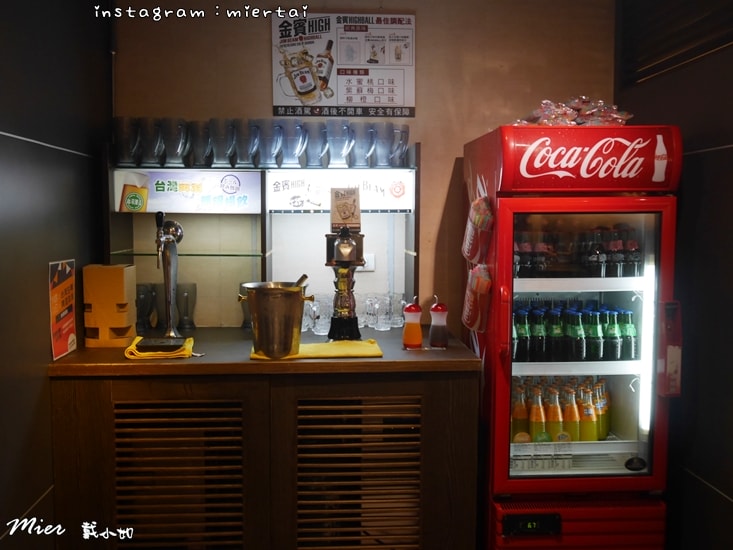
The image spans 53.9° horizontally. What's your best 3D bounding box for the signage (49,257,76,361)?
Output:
[{"bbox_3d":[-0.963,0.107,2.297,0.011,0.302,0.216,0,4,-5],"label":"signage"}]

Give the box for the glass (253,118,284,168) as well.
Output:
[{"bbox_3d":[-0.348,-0.476,2.626,0.085,0.176,0.115,-4,6,-43],"label":"glass"}]

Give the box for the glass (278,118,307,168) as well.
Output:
[{"bbox_3d":[-0.266,-0.476,2.630,0.085,0.176,0.115,-3,6,-41],"label":"glass"}]

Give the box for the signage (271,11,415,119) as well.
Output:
[{"bbox_3d":[-0.085,-0.828,2.840,0.563,0.403,0.013,0,4,-3],"label":"signage"}]

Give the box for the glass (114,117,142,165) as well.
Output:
[{"bbox_3d":[-0.852,-0.476,2.597,0.115,0.176,0.085,3,5,37],"label":"glass"}]

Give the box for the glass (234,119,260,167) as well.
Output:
[{"bbox_3d":[-0.431,-0.476,2.621,0.085,0.176,0.115,-4,6,-44],"label":"glass"}]

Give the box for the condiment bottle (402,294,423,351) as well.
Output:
[{"bbox_3d":[0.157,0.161,2.437,0.067,0.177,0.067,1,4,5],"label":"condiment bottle"}]

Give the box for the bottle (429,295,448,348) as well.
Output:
[{"bbox_3d":[0.252,0.158,2.474,0.064,0.176,0.064,0,4,0],"label":"bottle"}]

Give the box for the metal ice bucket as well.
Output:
[{"bbox_3d":[-0.292,0.145,2.320,0.244,0.216,0.214,0,4,-3],"label":"metal ice bucket"}]

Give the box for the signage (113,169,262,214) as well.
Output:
[{"bbox_3d":[-0.648,-0.302,2.627,0.526,0.155,0.021,0,4,-3],"label":"signage"}]

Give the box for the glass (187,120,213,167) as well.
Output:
[{"bbox_3d":[-0.607,-0.482,2.685,0.115,0.176,0.085,4,6,42],"label":"glass"}]

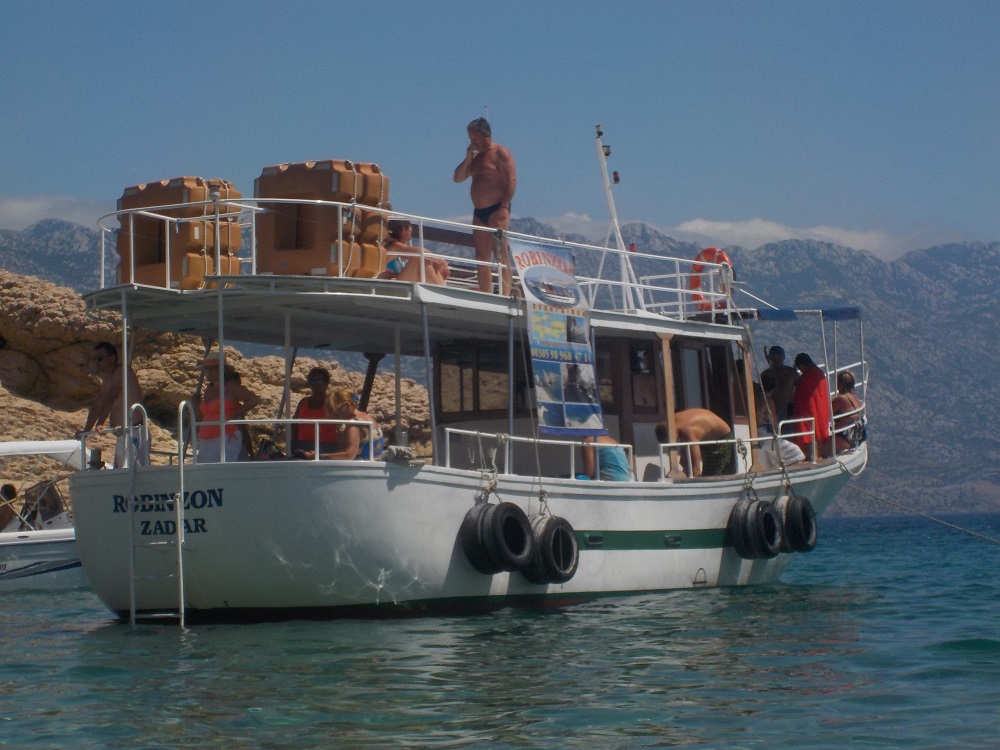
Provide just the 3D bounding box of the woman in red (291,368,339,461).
[{"bbox_3d":[-1.682,0.551,23.700,0.500,1.250,0.550,-1,-3,-5],"label":"woman in red"}]

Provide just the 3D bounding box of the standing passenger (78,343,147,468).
[{"bbox_3d":[-3.165,0.566,21.451,0.580,1.689,0.500,-1,-3,-12],"label":"standing passenger"}]

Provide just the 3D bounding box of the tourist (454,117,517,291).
[{"bbox_3d":[-0.136,-1.572,24.400,0.520,1.700,0.380,-5,-5,44],"label":"tourist"}]

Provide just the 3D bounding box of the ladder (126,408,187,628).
[{"bbox_3d":[-2.964,1.250,22.500,0.510,1.950,0.280,-4,-4,30],"label":"ladder"}]

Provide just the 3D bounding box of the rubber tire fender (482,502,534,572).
[{"bbox_3d":[0.068,1.391,22.250,0.180,0.585,0.585,-4,-4,36],"label":"rubber tire fender"}]

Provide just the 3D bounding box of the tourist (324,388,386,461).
[{"bbox_3d":[-1.181,0.741,21.363,0.580,1.262,0.460,-3,-3,17],"label":"tourist"}]

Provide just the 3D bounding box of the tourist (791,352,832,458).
[{"bbox_3d":[3.484,0.534,28.854,0.420,1.572,0.470,-2,-3,14],"label":"tourist"}]

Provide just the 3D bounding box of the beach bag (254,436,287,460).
[{"bbox_3d":[-1.871,0.632,21.200,0.290,0.270,0.180,0,-3,-18],"label":"beach bag"}]

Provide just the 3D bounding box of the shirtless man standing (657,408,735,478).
[{"bbox_3d":[2.148,0.975,28.000,0.820,1.200,0.520,0,-4,-22],"label":"shirtless man standing"}]

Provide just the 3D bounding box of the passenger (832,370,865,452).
[{"bbox_3d":[4.091,0.455,30.700,0.580,0.980,0.470,-4,-4,34],"label":"passenger"}]

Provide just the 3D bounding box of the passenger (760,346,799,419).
[{"bbox_3d":[3.194,0.518,29.551,0.460,1.700,0.310,-3,-3,18],"label":"passenger"}]

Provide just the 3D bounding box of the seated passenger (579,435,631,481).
[{"bbox_3d":[1.057,0.915,26.300,0.650,1.030,0.500,-1,-4,-18],"label":"seated passenger"}]

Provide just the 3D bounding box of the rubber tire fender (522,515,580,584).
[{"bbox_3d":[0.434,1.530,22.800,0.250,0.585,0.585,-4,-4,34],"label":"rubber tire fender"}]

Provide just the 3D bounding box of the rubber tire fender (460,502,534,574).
[{"bbox_3d":[-0.023,1.503,23.900,0.360,0.630,0.630,-4,-4,35],"label":"rubber tire fender"}]

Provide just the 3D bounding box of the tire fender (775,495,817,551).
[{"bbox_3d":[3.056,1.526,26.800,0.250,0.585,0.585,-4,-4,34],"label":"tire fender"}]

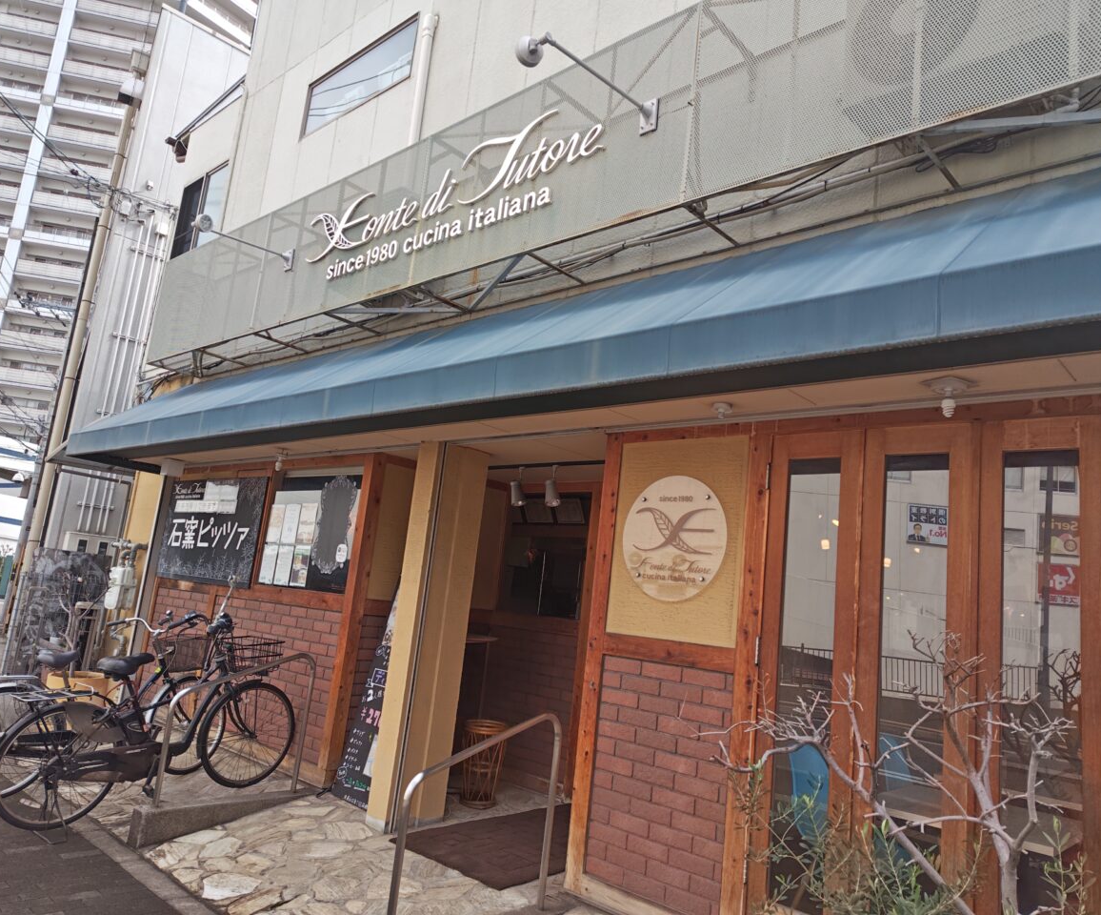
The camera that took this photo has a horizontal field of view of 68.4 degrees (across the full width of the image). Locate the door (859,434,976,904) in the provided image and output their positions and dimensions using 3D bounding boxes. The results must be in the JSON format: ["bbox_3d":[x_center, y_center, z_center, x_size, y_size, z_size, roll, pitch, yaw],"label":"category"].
[{"bbox_3d":[1.344,0.881,2.986,0.420,2.060,0.050,-3,-14,42],"label":"door"}]

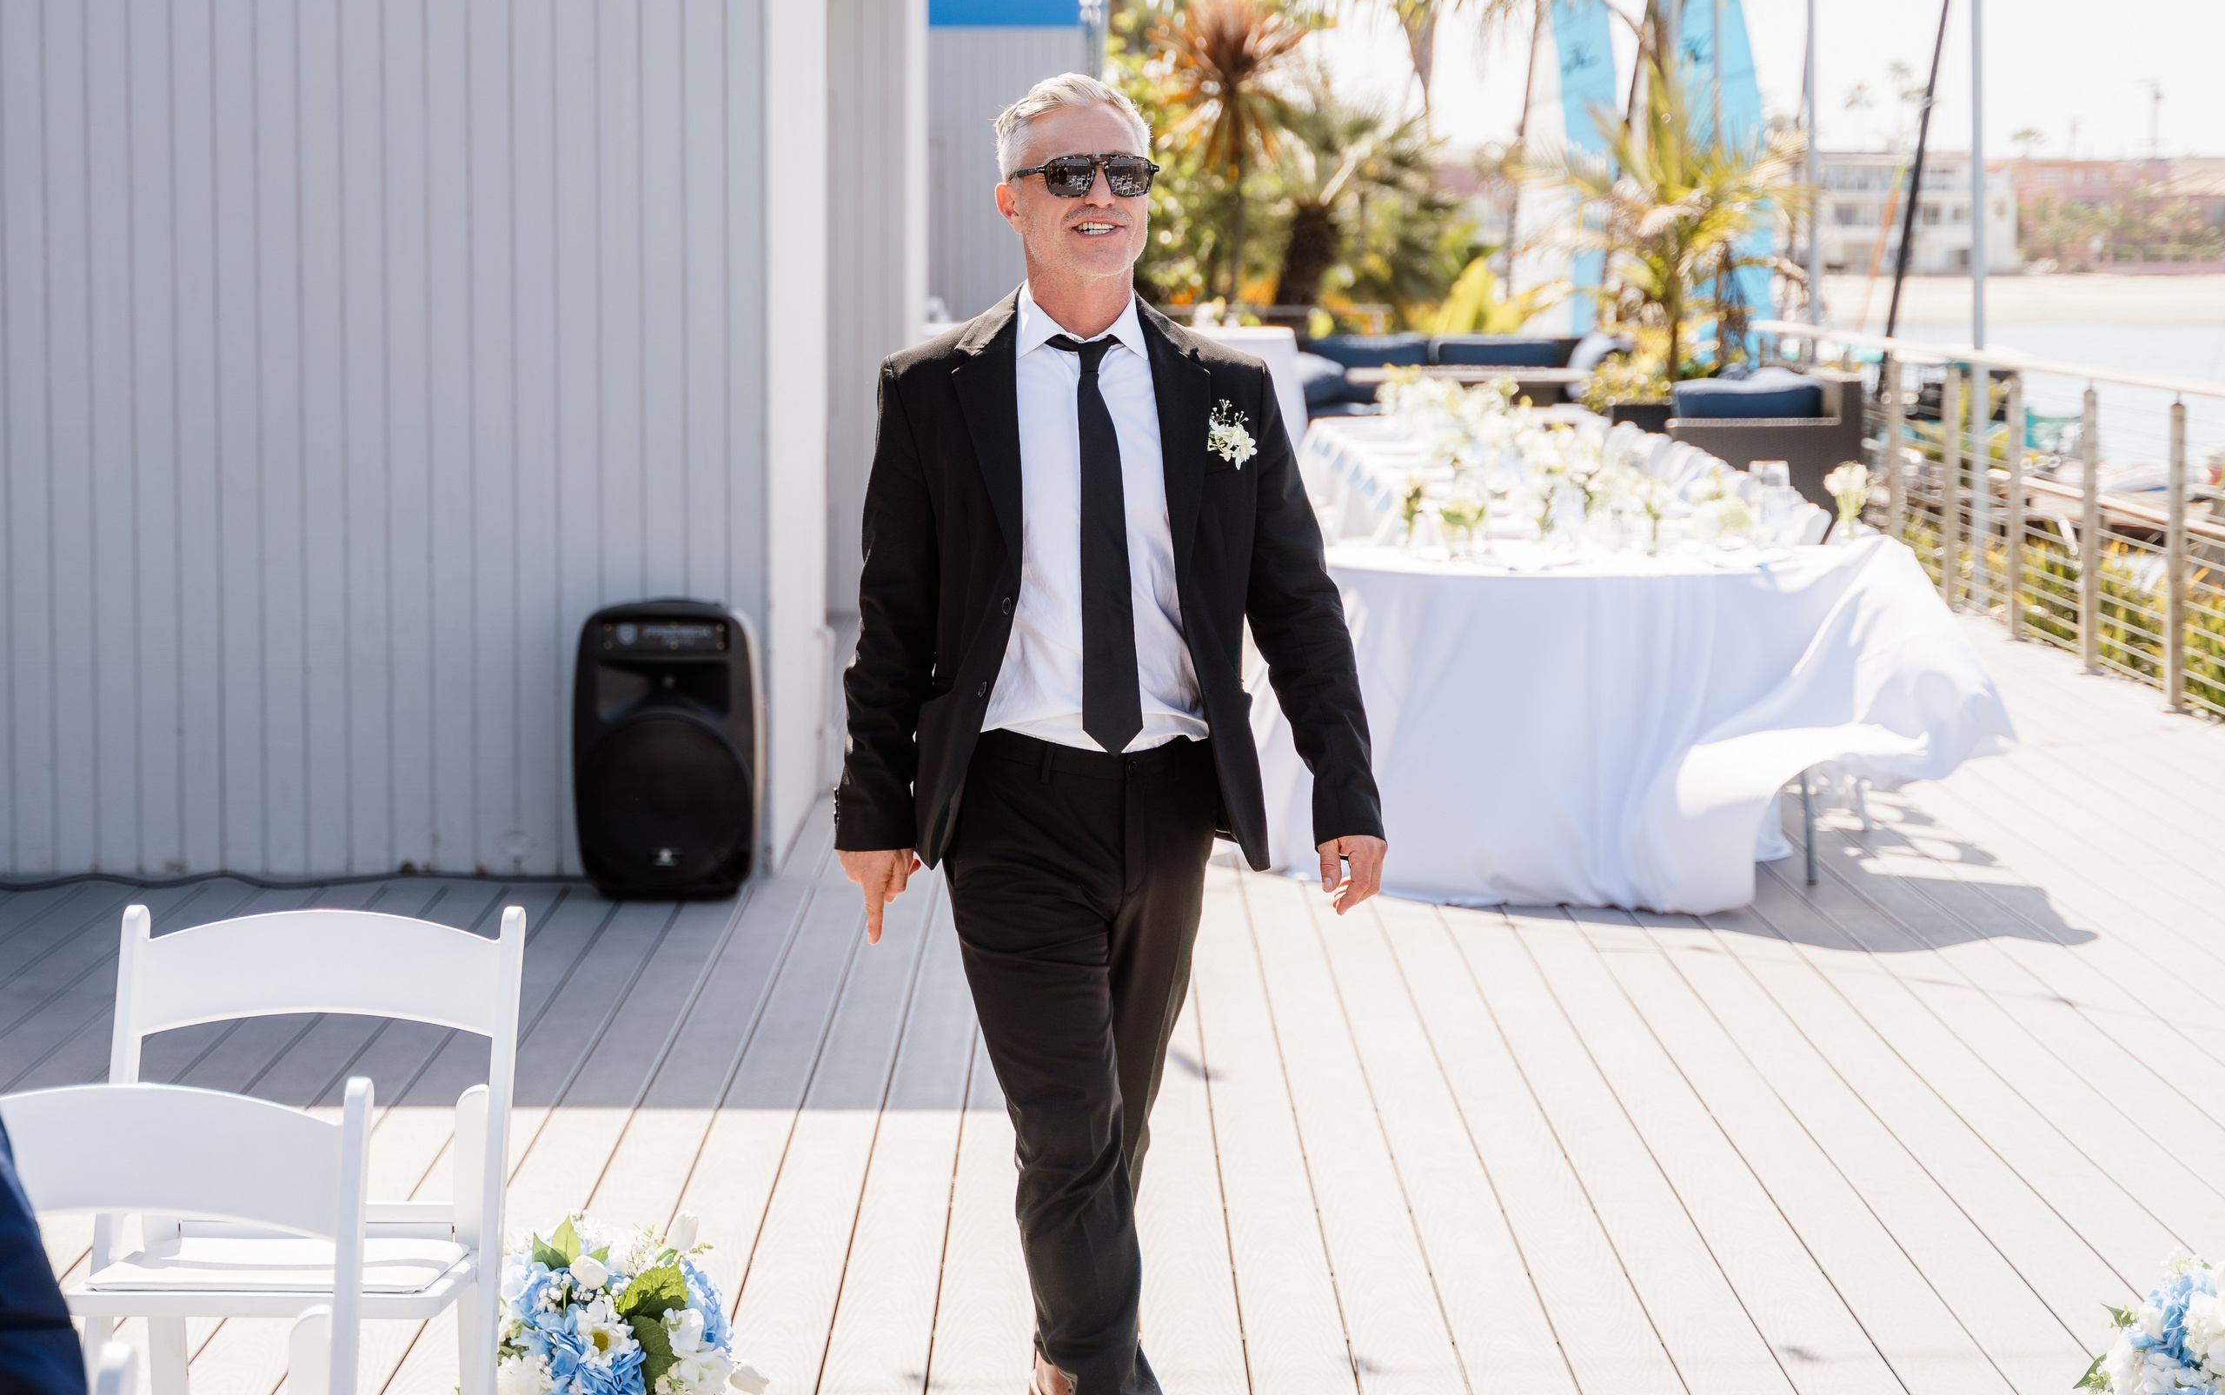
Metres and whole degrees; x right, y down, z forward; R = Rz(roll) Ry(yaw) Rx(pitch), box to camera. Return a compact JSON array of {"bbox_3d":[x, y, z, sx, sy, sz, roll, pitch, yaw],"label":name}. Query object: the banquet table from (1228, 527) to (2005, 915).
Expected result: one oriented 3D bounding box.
[{"bbox_3d":[1.171,0.003,8.104,1.900,0.810,1.200,1,8,0],"label":"banquet table"}]

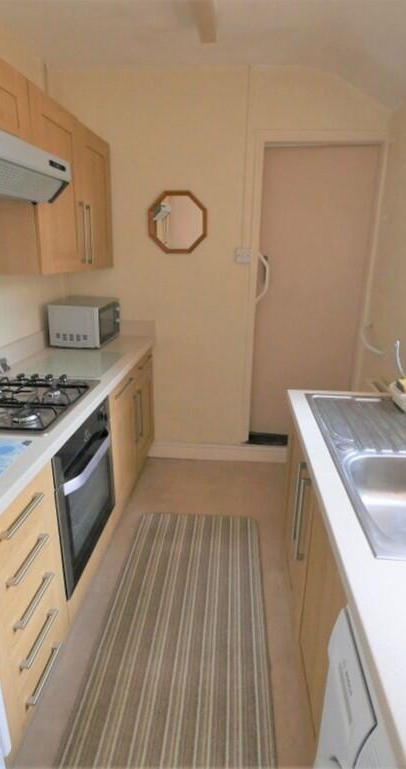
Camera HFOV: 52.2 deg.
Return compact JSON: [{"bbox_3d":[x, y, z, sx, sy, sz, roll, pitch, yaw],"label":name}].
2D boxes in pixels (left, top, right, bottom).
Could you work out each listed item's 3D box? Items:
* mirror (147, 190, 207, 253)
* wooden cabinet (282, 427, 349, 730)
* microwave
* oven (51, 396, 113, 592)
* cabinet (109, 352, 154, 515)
[{"bbox_3d":[-0.157,-1.001,2.562,0.370,0.365,0.025,2,18,4],"label":"mirror"},{"bbox_3d":[0.622,0.620,1.389,0.540,0.810,0.980,2,18,5],"label":"wooden cabinet"},{"bbox_3d":[-0.732,-0.390,2.571,0.325,0.250,0.430,4,18,8],"label":"microwave"},{"bbox_3d":[-0.707,0.386,1.698,0.550,0.595,0.595,2,18,4],"label":"oven"},{"bbox_3d":[-0.670,0.240,2.496,0.560,0.810,0.990,2,18,4],"label":"cabinet"}]

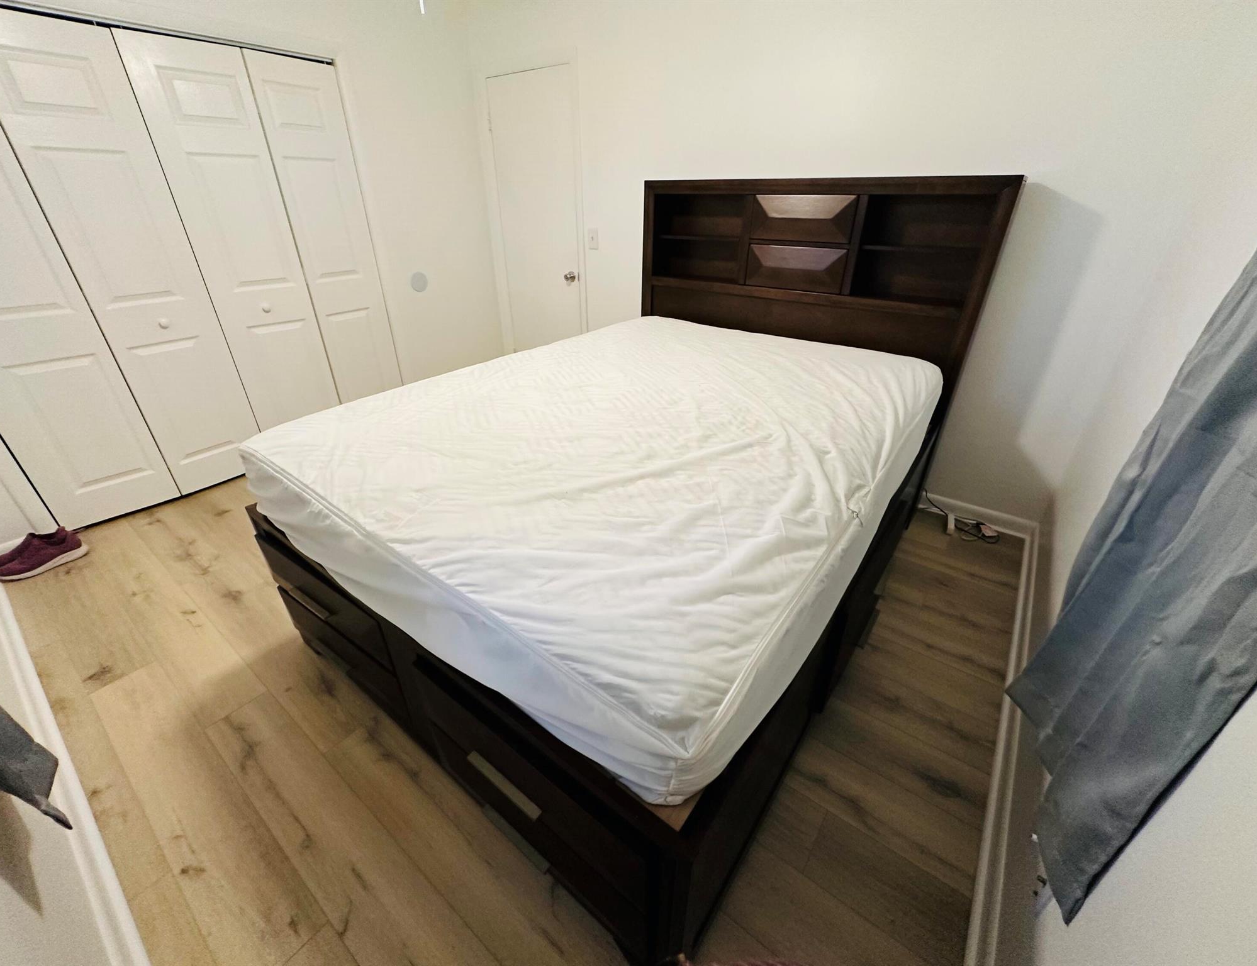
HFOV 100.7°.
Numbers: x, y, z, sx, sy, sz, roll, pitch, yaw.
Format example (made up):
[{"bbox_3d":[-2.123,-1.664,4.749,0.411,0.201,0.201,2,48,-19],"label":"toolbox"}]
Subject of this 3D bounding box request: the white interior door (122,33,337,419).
[{"bbox_3d":[-1.959,-1.064,2.752,0.040,1.988,0.453,25,38,37],"label":"white interior door"}]

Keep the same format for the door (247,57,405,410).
[{"bbox_3d":[-1.684,-1.237,3.062,0.040,1.988,0.453,17,33,27],"label":"door"}]

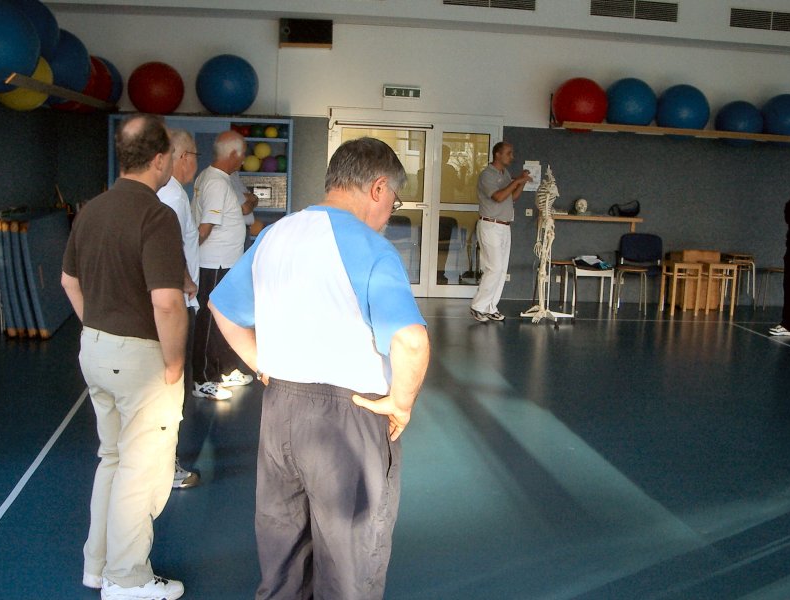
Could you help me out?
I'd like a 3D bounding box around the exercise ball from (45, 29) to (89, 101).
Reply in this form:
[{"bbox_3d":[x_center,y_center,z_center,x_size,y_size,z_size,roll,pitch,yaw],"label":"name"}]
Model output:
[{"bbox_3d":[-2.854,-1.944,7.855,0.630,0.630,0.630,1,9,-9],"label":"exercise ball"}]

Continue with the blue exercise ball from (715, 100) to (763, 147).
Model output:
[{"bbox_3d":[3.969,-2.024,10.933,0.528,0.528,0.528,2,8,0],"label":"blue exercise ball"}]

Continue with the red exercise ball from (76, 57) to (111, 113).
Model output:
[{"bbox_3d":[-3.137,-2.165,9.497,0.585,0.585,0.585,1,9,-9],"label":"red exercise ball"}]

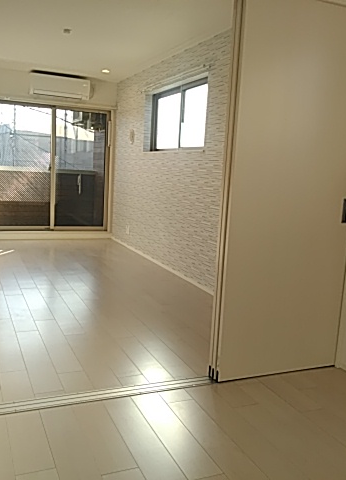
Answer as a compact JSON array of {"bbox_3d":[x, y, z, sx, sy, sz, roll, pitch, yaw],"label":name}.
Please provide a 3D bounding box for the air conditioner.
[{"bbox_3d":[-1.597,-2.153,7.062,0.810,0.280,0.235,-1,9,-23],"label":"air conditioner"}]

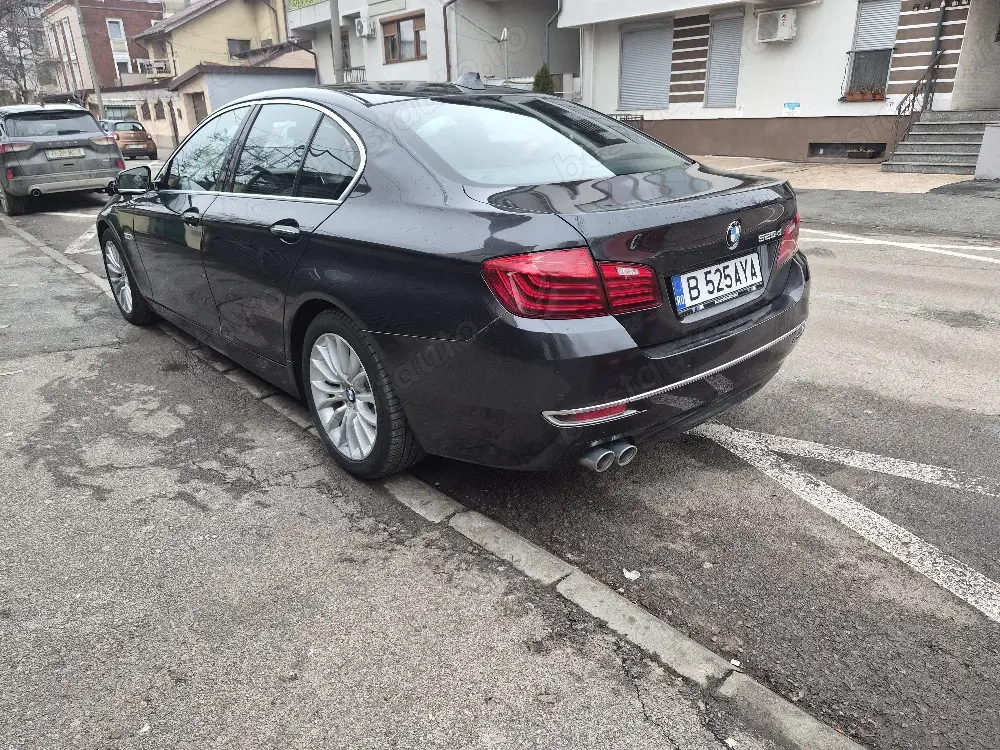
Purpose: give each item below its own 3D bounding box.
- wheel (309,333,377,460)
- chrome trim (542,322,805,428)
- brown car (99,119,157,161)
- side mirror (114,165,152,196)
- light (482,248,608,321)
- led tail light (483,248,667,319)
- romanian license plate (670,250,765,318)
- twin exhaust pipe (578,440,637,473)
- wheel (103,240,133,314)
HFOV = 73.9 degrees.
[{"bbox_3d":[-0.520,0.063,2.501,0.180,0.485,0.485,-19,27,-39],"label":"wheel"},{"bbox_3d":[0.756,-0.065,2.273,1.630,0.075,0.210,-19,27,-39],"label":"chrome trim"},{"bbox_3d":[-14.980,-9.290,26.300,1.730,1.500,3.800,-19,27,-39],"label":"brown car"},{"bbox_3d":[-1.978,-1.049,3.572,0.130,0.145,0.205,17,27,39],"label":"side mirror"},{"bbox_3d":[0.119,-0.248,1.813,0.339,0.192,0.150,-13,24,-28],"label":"light"},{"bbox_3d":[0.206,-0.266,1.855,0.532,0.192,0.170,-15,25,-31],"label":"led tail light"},{"bbox_3d":[0.732,-0.310,2.194,0.525,0.118,0.020,-19,9,-39],"label":"romanian license plate"},{"bbox_3d":[0.323,0.237,2.076,0.168,0.085,0.120,-17,31,-36],"label":"twin exhaust pipe"},{"bbox_3d":[-2.525,-0.685,4.588,0.200,0.490,0.490,-19,27,-40],"label":"wheel"}]

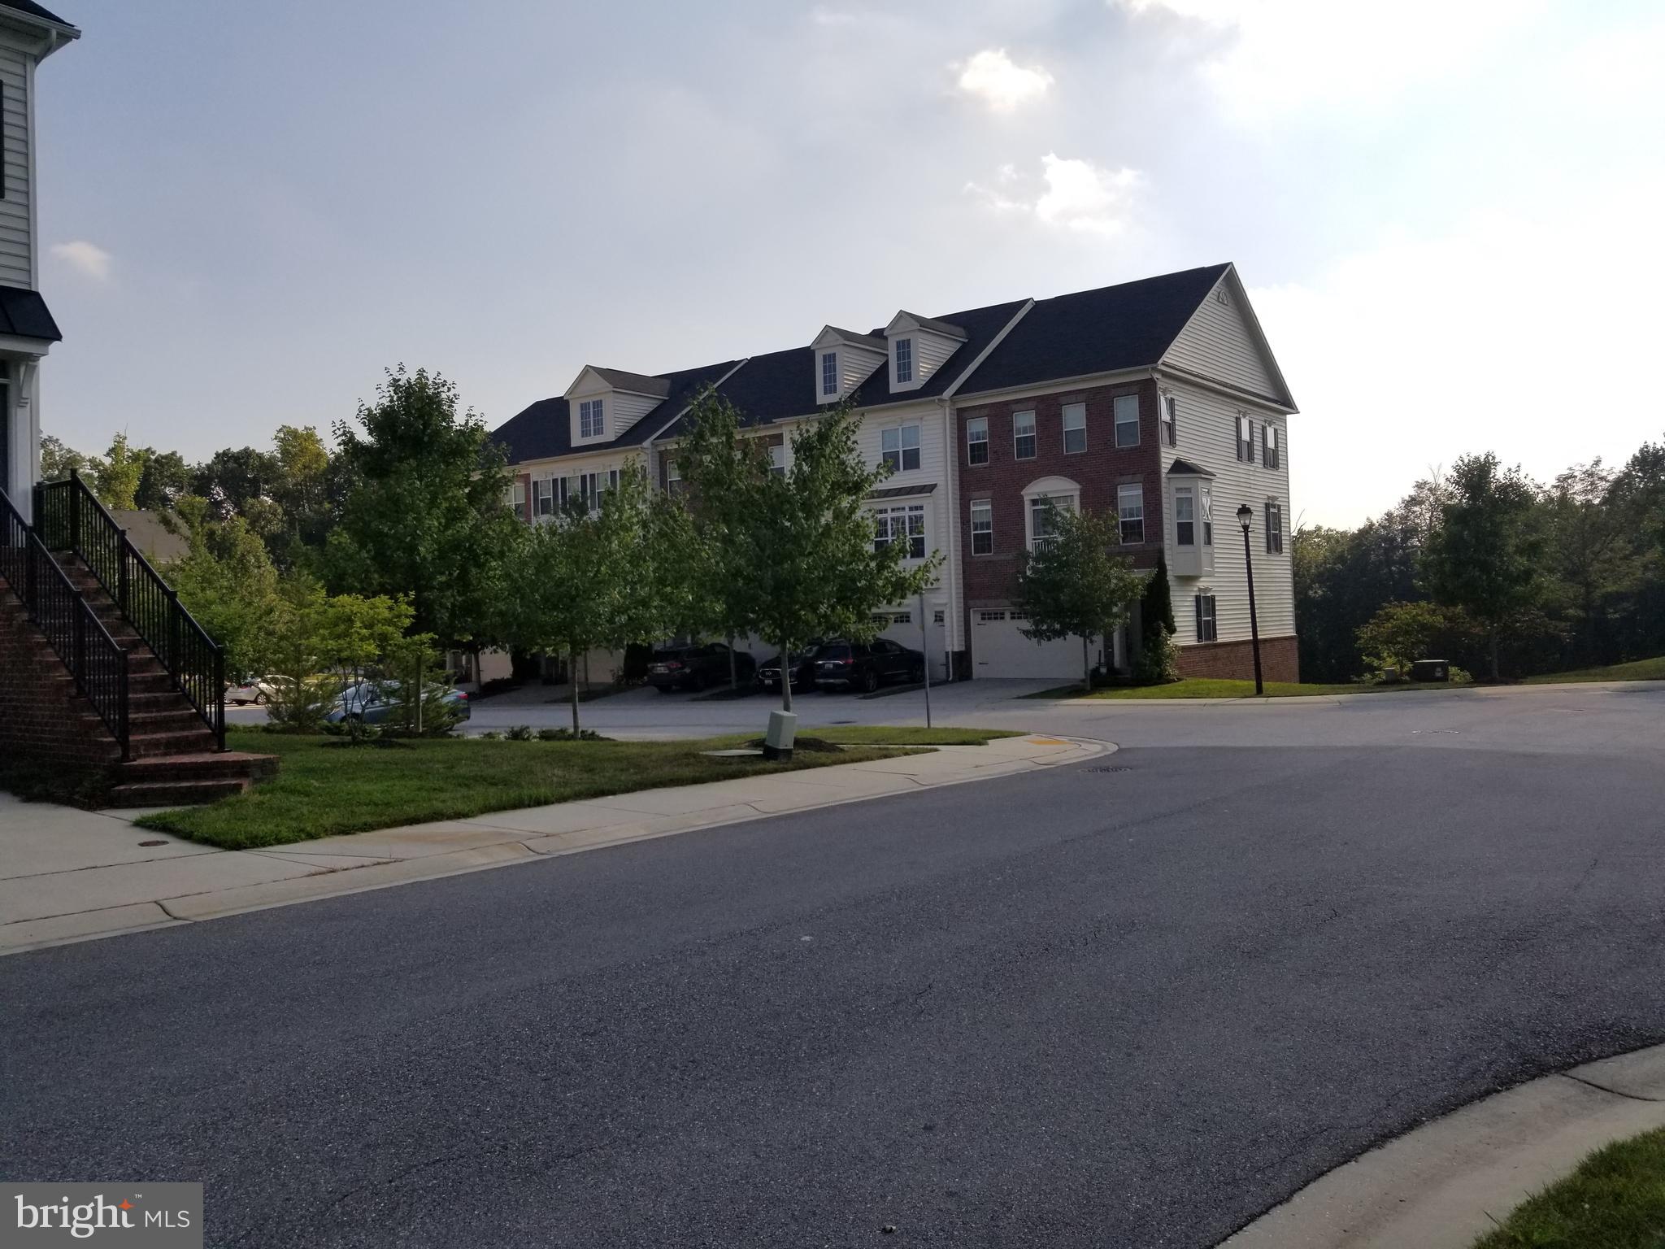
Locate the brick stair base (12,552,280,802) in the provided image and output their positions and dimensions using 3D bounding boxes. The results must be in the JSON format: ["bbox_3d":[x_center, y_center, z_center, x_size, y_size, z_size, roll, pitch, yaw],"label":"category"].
[{"bbox_3d":[-7.181,0.410,12.174,5.346,2.396,1.238,-2,0,38],"label":"brick stair base"}]

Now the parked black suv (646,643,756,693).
[{"bbox_3d":[-4.369,1.480,45.444,1.880,1.700,4.750,-2,2,31],"label":"parked black suv"}]

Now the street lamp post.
[{"bbox_3d":[10.506,-0.610,31.290,0.430,4.758,0.430,-5,0,38],"label":"street lamp post"}]

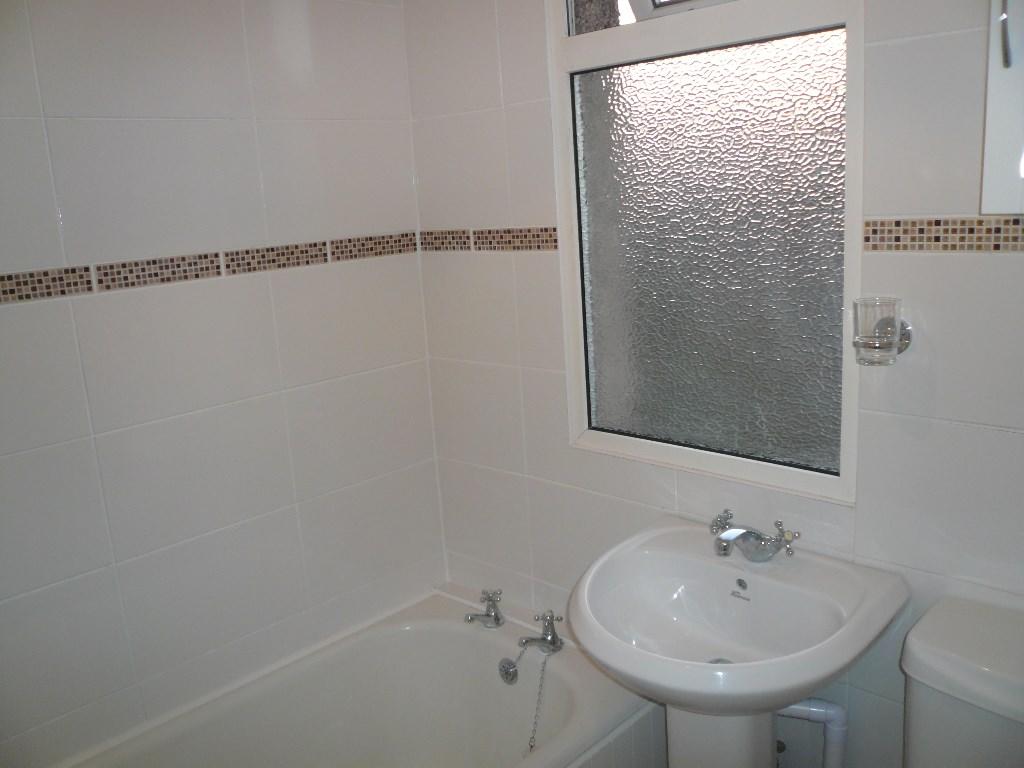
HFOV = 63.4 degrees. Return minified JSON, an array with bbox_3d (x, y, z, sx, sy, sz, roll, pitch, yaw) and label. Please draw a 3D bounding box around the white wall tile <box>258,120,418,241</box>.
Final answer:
[{"bbox_3d":[-0.369,-0.441,1.793,0.009,0.250,0.400,8,17,43],"label":"white wall tile"}]

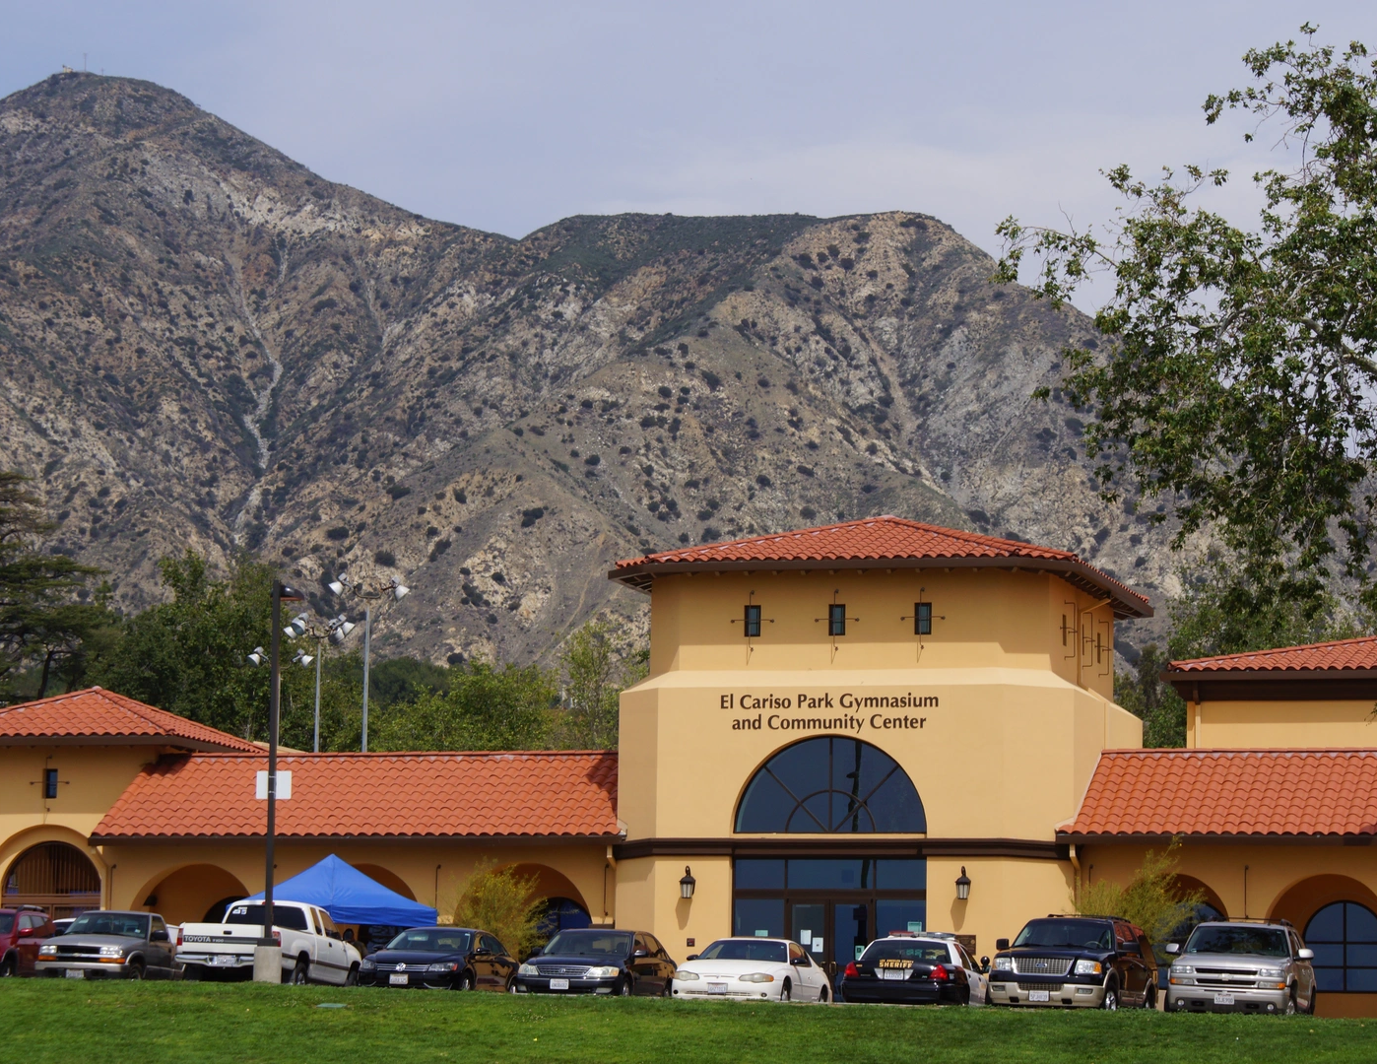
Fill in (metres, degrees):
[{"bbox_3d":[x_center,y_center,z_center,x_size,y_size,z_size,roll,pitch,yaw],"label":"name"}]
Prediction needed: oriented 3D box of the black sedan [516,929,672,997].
[{"bbox_3d":[-1.503,7.455,78.661,1.820,1.460,4.870,0,-7,14],"label":"black sedan"}]

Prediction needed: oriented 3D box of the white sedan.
[{"bbox_3d":[1.087,7.443,77.440,1.845,1.400,5.030,0,-7,14],"label":"white sedan"}]

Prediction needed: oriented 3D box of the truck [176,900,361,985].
[{"bbox_3d":[-7.178,7.313,80.595,1.910,1.730,5.310,0,-7,12],"label":"truck"}]

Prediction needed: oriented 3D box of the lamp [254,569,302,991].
[{"bbox_3d":[-6.800,4.315,77.287,0.580,7.010,1.080,-1,-7,14],"label":"lamp"}]

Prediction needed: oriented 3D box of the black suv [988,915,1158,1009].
[{"bbox_3d":[6.455,7.364,77.603,2.000,1.970,5.230,0,-7,17],"label":"black suv"}]

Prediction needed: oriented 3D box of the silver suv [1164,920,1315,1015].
[{"bbox_3d":[9.160,7.341,76.551,2.000,1.930,5.050,0,-7,14],"label":"silver suv"}]

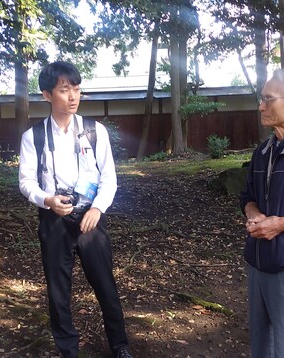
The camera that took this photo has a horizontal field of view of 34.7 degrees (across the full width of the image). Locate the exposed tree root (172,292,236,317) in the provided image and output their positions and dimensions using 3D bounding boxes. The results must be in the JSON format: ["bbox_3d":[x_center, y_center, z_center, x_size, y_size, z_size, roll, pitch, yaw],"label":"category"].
[{"bbox_3d":[0.436,0.903,3.310,0.572,0.070,0.100,5,10,44],"label":"exposed tree root"}]

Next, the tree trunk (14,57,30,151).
[{"bbox_3d":[-3.335,-2.027,12.726,0.369,2.853,0.369,0,7,0],"label":"tree trunk"}]

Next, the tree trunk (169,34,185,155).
[{"bbox_3d":[0.950,-2.264,12.305,0.275,3.208,0.275,-3,7,0],"label":"tree trunk"}]

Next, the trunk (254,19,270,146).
[{"bbox_3d":[3.369,-2.575,12.586,0.338,3.521,0.338,-4,7,0],"label":"trunk"}]

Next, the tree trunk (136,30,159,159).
[{"bbox_3d":[0.171,-2.323,12.684,0.213,3.566,0.213,7,7,0],"label":"tree trunk"}]

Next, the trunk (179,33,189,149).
[{"bbox_3d":[1.185,-2.441,12.800,0.243,3.277,0.243,-2,7,0],"label":"trunk"}]

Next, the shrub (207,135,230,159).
[{"bbox_3d":[2.016,-0.855,11.961,0.608,0.633,0.608,-4,7,0],"label":"shrub"}]

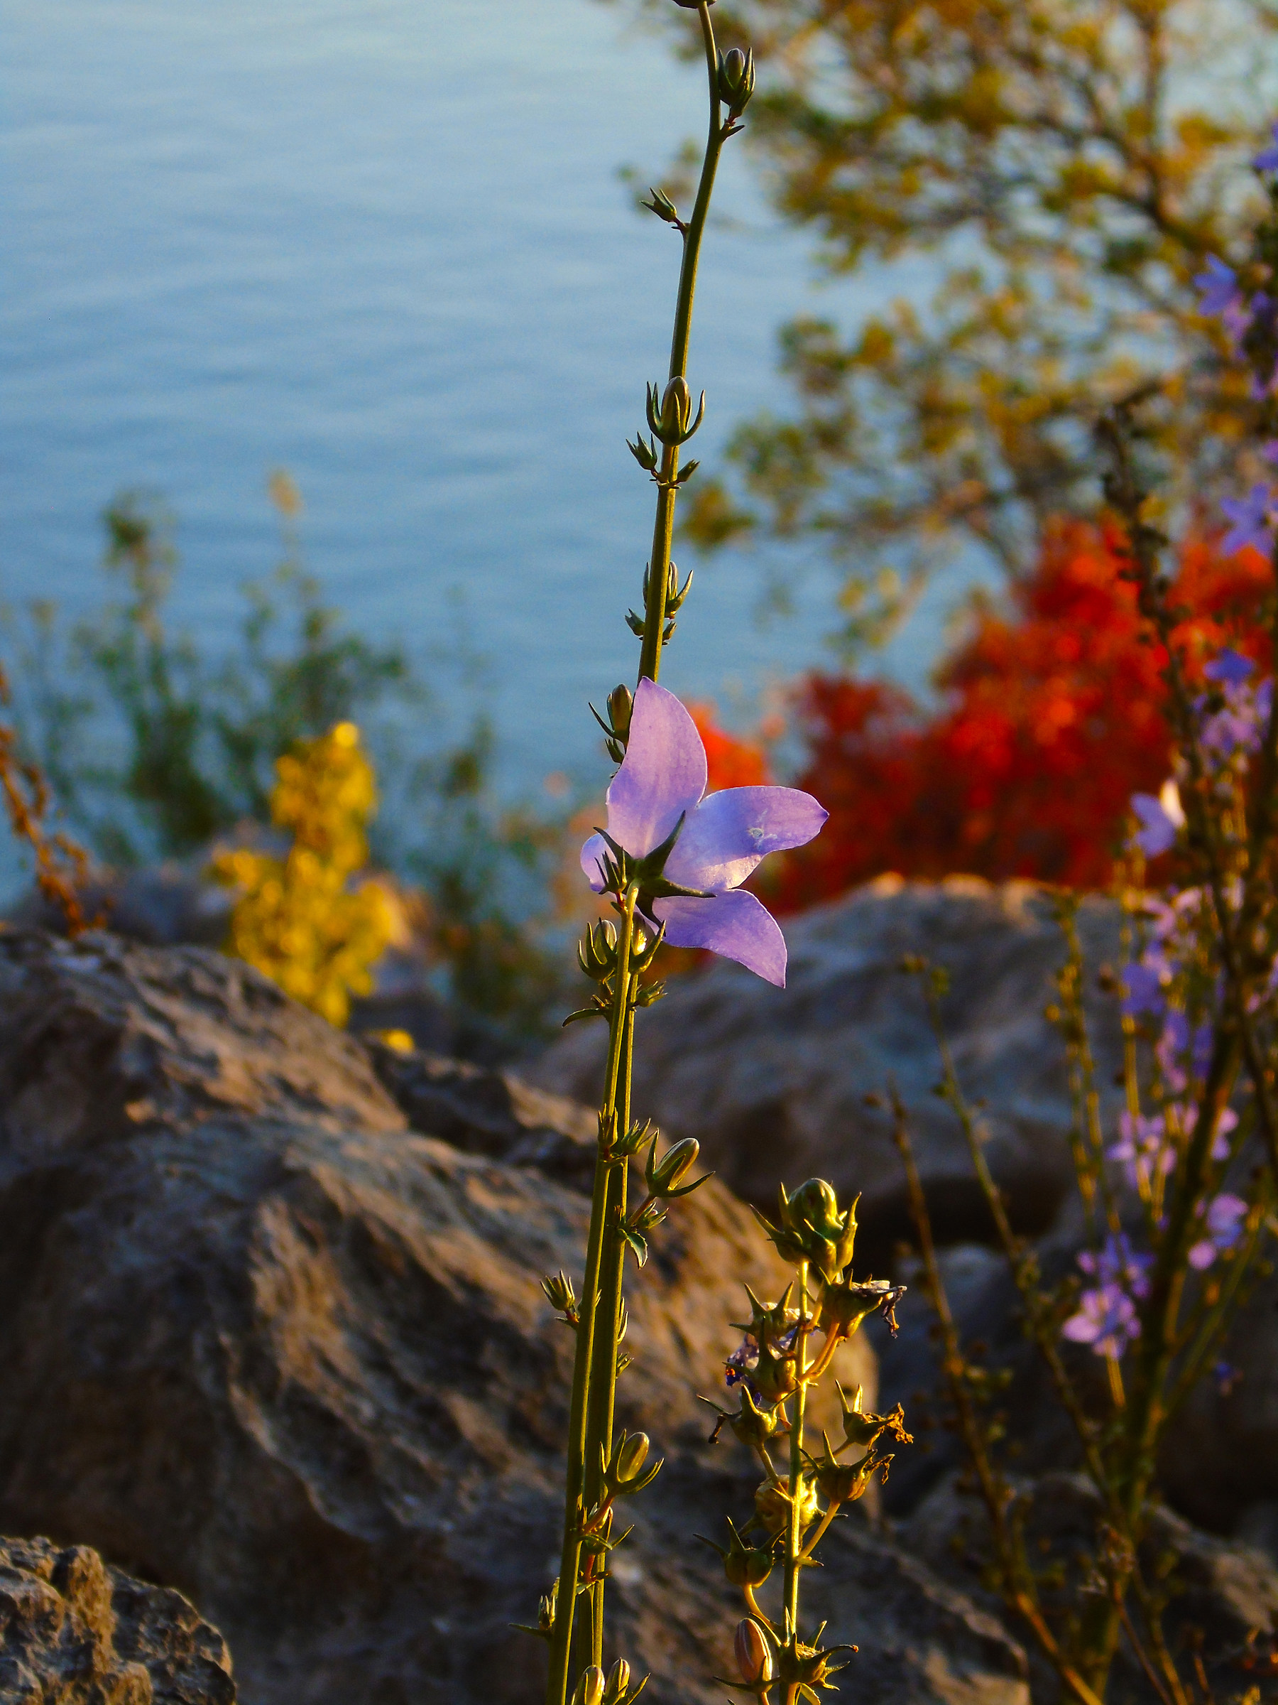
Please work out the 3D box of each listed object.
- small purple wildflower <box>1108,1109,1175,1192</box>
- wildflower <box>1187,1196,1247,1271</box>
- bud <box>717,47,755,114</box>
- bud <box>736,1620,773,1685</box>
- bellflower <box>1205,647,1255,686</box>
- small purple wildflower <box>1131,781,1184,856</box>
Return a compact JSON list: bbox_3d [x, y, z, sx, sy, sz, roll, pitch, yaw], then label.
[{"bbox_3d":[0.166,0.099,2.300,0.021,0.027,0.019,2,11,11],"label":"small purple wildflower"},{"bbox_3d":[0.191,0.125,2.300,0.020,0.025,0.020,3,11,17],"label":"wildflower"},{"bbox_3d":[0.015,-0.116,1.050,0.006,0.010,0.006,4,6,0],"label":"bud"},{"bbox_3d":[0.017,0.120,1.050,0.005,0.010,0.005,-13,6,0],"label":"bud"},{"bbox_3d":[0.194,-0.061,2.300,0.016,0.013,0.017,7,13,30],"label":"bellflower"},{"bbox_3d":[0.171,-0.011,2.300,0.019,0.025,0.018,-11,15,-43],"label":"small purple wildflower"}]

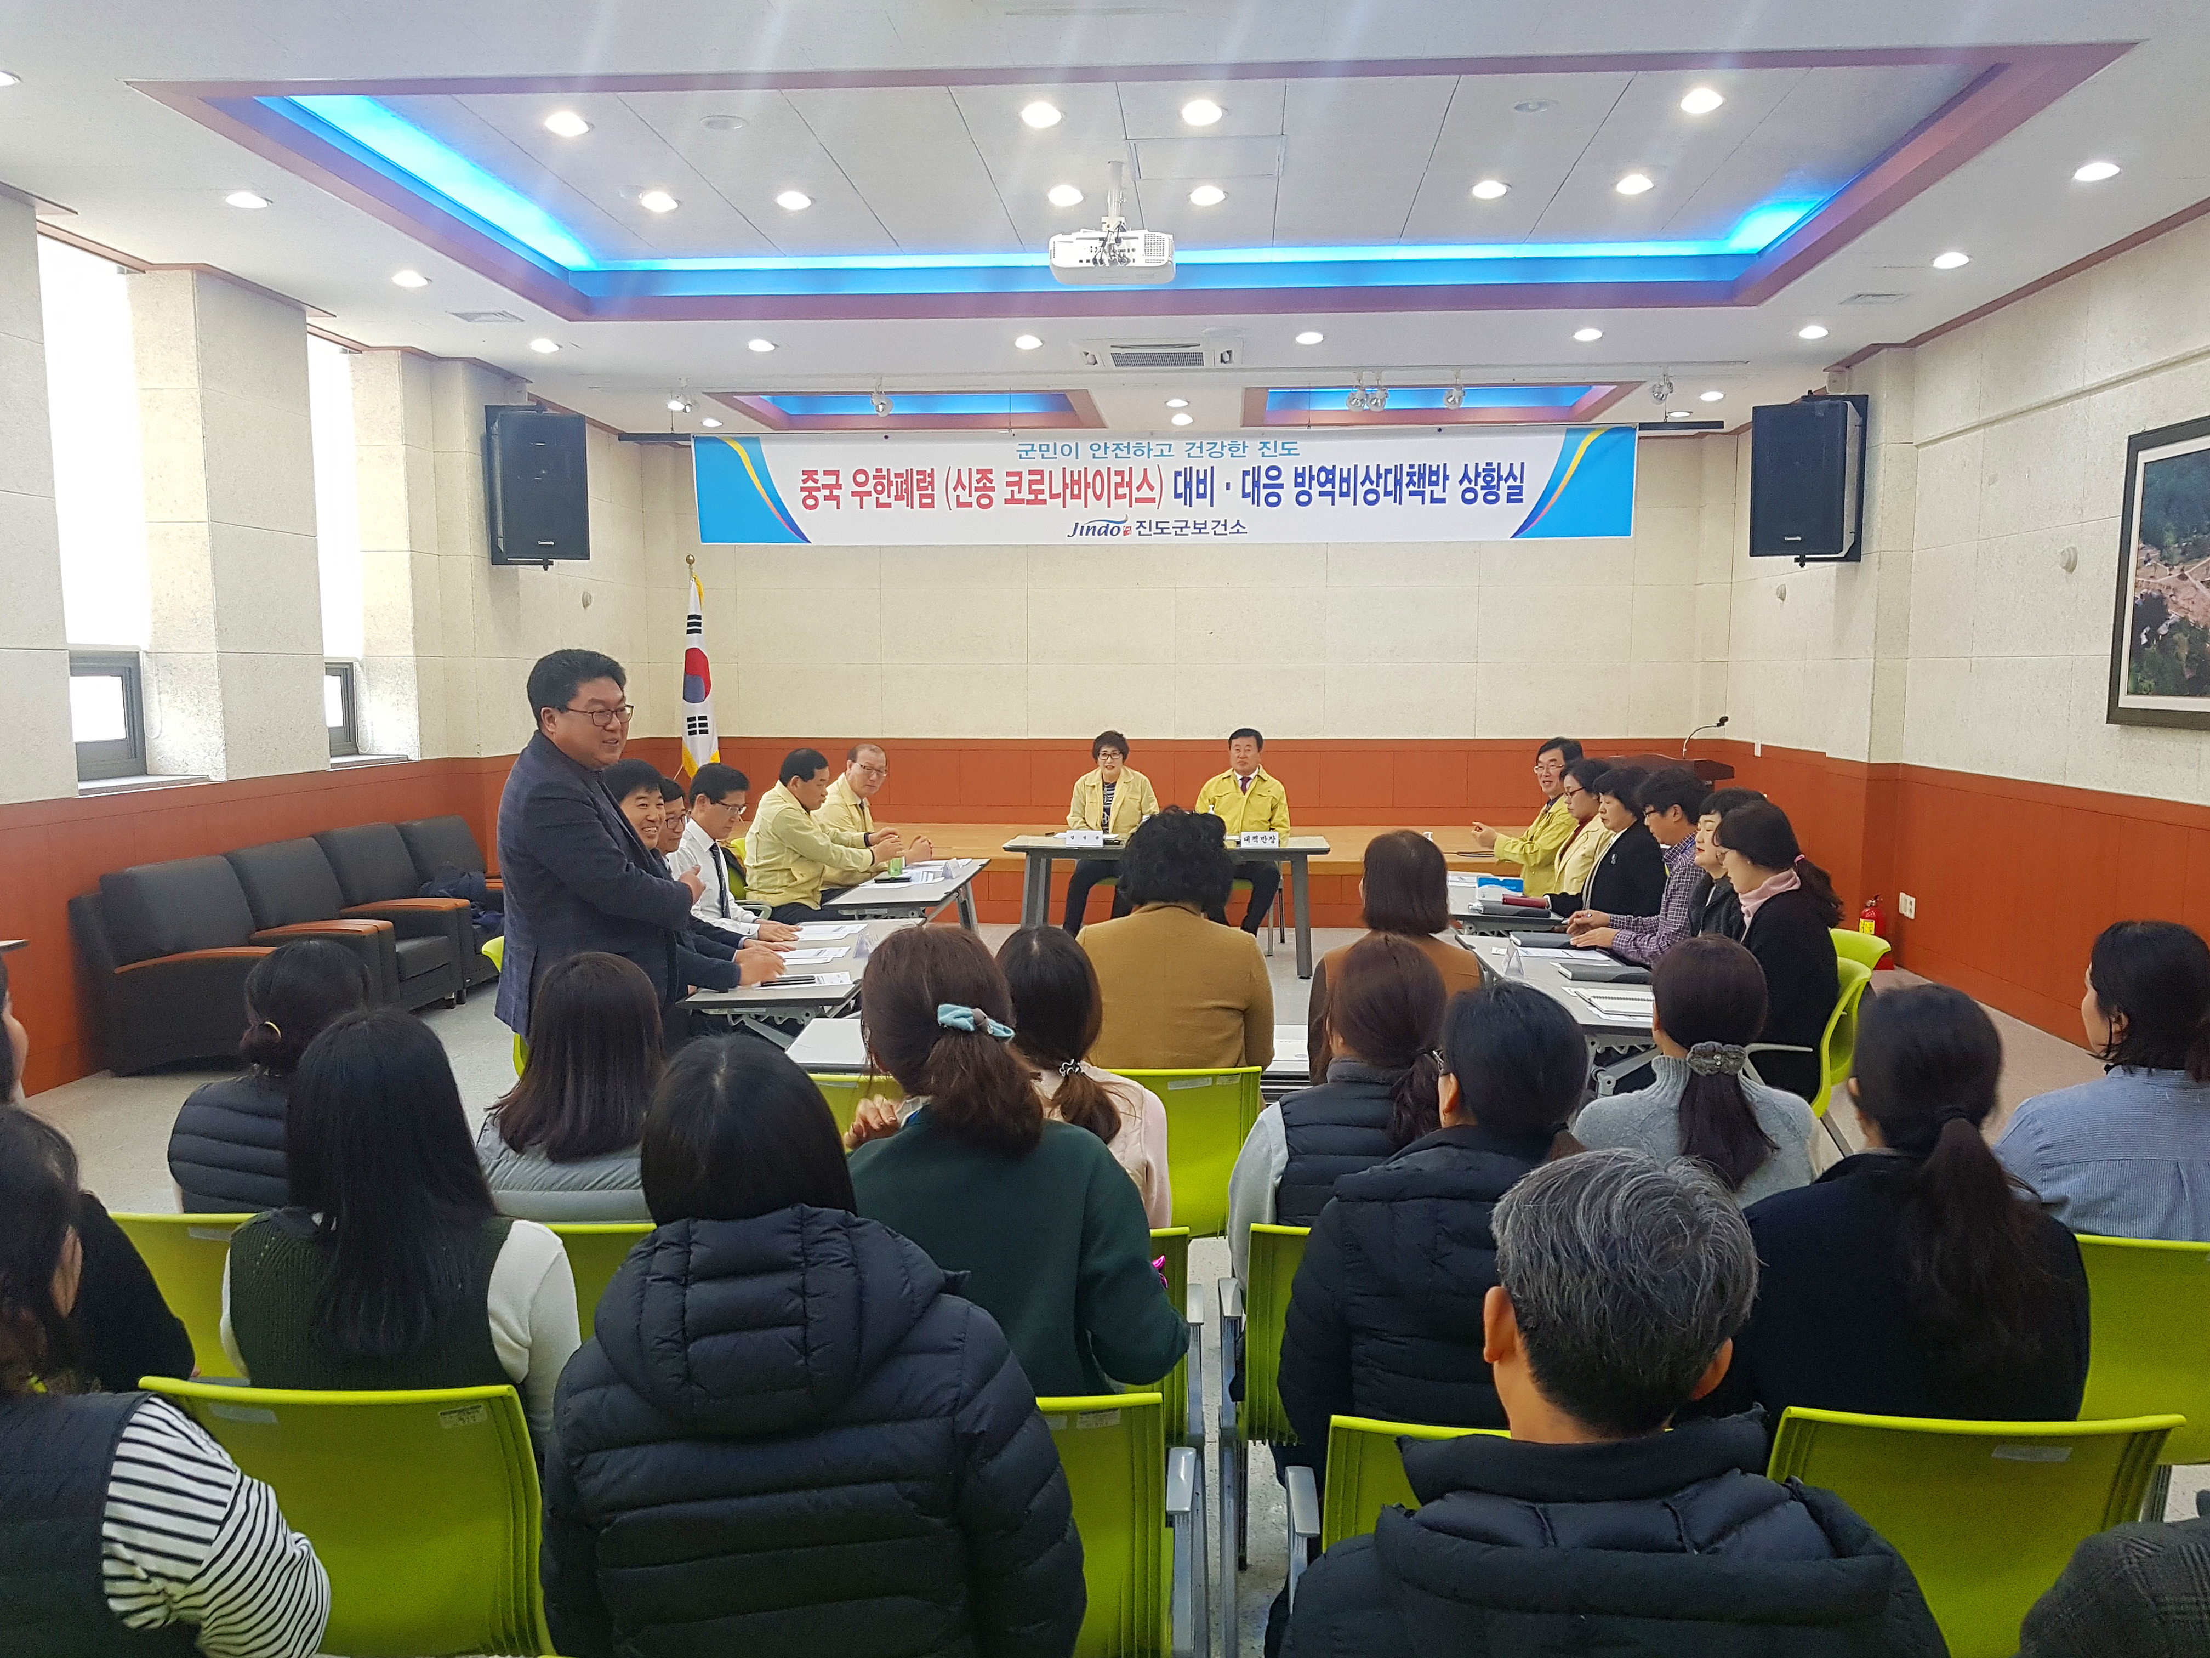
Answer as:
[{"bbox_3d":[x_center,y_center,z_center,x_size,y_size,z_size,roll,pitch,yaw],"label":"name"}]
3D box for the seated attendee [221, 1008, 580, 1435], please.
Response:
[{"bbox_3d":[-0.918,0.841,2.425,0.470,1.260,0.780,1,5,4],"label":"seated attendee"}]

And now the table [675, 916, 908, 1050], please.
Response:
[{"bbox_3d":[-0.970,0.790,5.758,0.470,0.725,1.550,0,5,1],"label":"table"}]

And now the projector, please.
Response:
[{"bbox_3d":[0.038,-2.234,6.492,0.470,0.135,0.380,1,5,4],"label":"projector"}]

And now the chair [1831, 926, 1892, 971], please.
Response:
[{"bbox_3d":[2.273,0.781,5.460,0.570,0.840,0.560,0,5,-4],"label":"chair"}]

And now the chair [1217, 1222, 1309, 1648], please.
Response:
[{"bbox_3d":[0.474,1.024,2.872,0.560,0.840,0.580,1,5,4],"label":"chair"}]

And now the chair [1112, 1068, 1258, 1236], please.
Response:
[{"bbox_3d":[0.134,0.922,3.926,0.560,0.840,0.580,1,5,4],"label":"chair"}]

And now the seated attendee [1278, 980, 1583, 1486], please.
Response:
[{"bbox_3d":[0.510,0.826,2.348,0.520,1.310,0.780,1,5,4],"label":"seated attendee"}]

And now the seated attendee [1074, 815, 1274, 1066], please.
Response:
[{"bbox_3d":[0.178,0.638,4.006,0.470,1.390,0.700,1,5,4],"label":"seated attendee"}]

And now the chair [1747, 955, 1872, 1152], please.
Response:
[{"bbox_3d":[2.030,0.821,5.040,0.570,0.840,0.570,0,5,3],"label":"chair"}]

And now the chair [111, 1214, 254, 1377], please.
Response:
[{"bbox_3d":[-1.330,1.009,2.915,0.570,0.830,0.560,1,5,4],"label":"chair"}]

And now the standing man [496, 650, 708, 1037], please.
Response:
[{"bbox_3d":[-1.299,0.420,4.341,0.450,1.755,0.500,1,6,11],"label":"standing man"}]

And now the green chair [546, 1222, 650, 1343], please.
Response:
[{"bbox_3d":[-0.726,1.014,2.880,0.570,0.830,0.560,1,5,4],"label":"green chair"}]

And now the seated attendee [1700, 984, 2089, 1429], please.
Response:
[{"bbox_3d":[1.031,0.841,2.328,0.480,1.310,0.700,0,5,1],"label":"seated attendee"}]

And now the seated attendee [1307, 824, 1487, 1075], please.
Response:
[{"bbox_3d":[0.698,0.657,4.119,0.450,1.335,0.700,1,5,4],"label":"seated attendee"}]

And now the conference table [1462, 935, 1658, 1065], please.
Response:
[{"bbox_3d":[1.509,0.831,5.377,0.470,0.725,1.530,1,5,4],"label":"conference table"}]

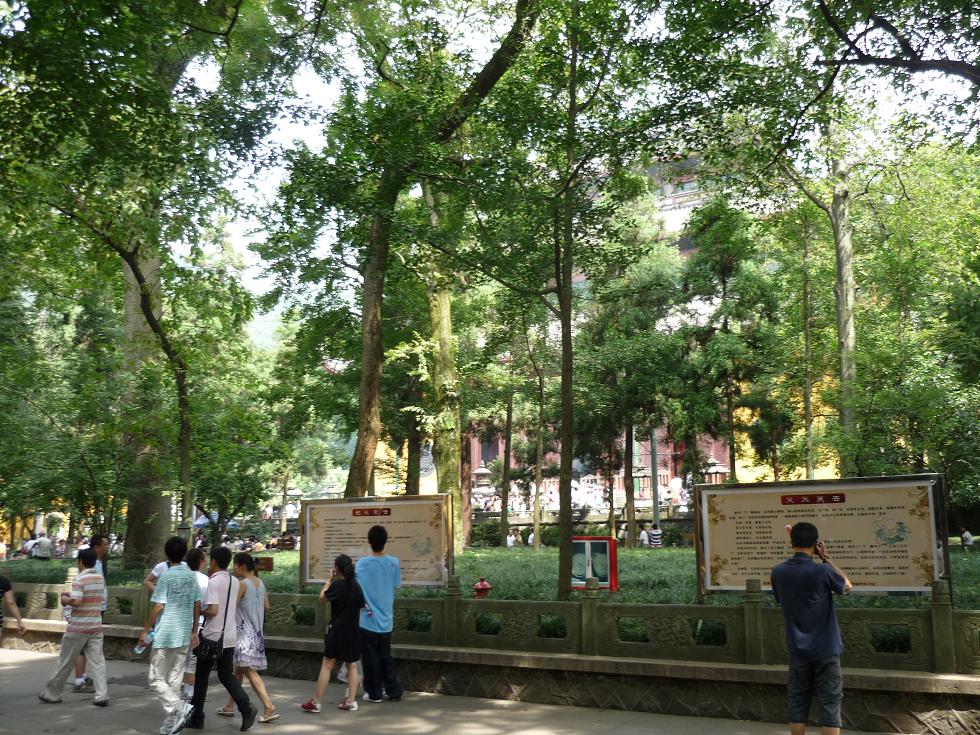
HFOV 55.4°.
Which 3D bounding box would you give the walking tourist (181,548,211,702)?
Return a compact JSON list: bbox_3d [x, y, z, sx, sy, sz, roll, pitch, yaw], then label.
[{"bbox_3d":[-3.238,2.888,10.458,0.460,1.620,0.480,7,-13,-34],"label":"walking tourist"}]

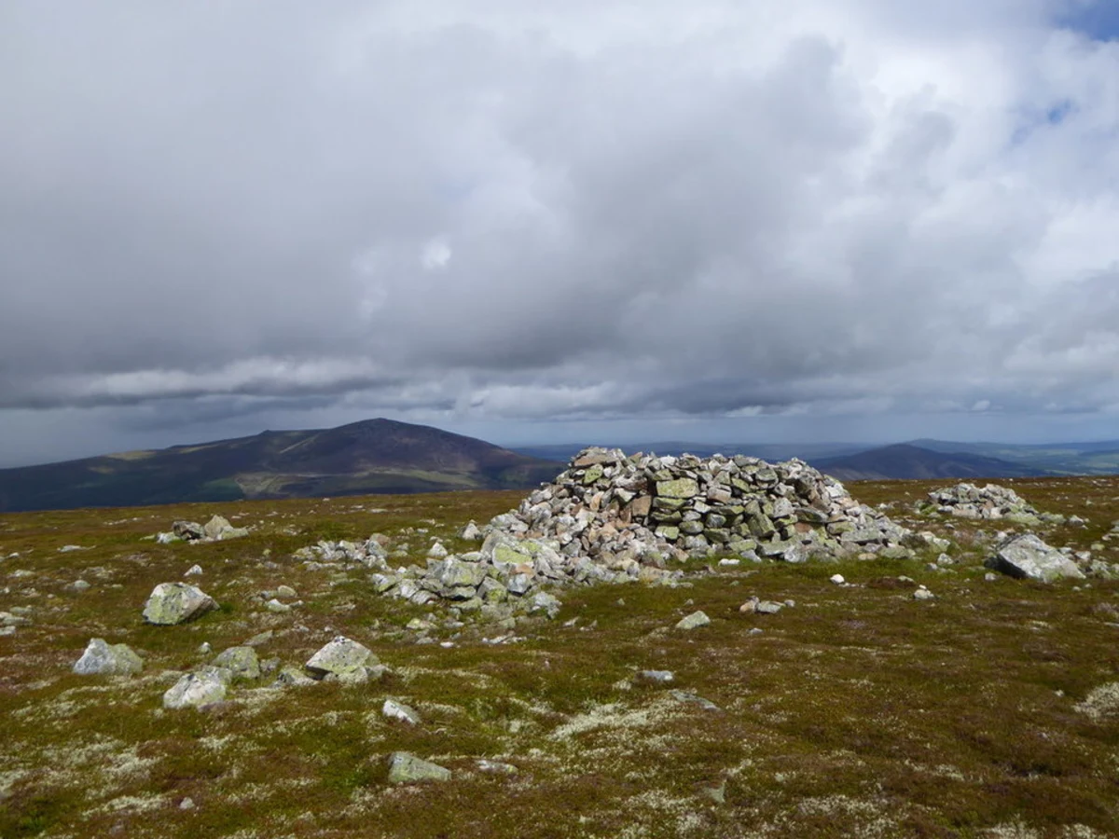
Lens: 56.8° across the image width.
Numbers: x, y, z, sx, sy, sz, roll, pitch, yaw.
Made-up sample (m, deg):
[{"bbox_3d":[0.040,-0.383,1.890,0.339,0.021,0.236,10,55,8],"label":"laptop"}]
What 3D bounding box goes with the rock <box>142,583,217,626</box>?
[{"bbox_3d":[-3.572,1.715,9.724,0.638,0.354,0.479,0,-1,-20],"label":"rock"}]

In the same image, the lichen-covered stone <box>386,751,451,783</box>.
[{"bbox_3d":[-0.669,1.637,4.902,0.288,0.115,0.187,0,-1,-8],"label":"lichen-covered stone"}]

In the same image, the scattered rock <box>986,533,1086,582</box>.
[{"bbox_3d":[5.407,1.573,11.750,1.080,0.500,0.820,0,-1,0],"label":"scattered rock"}]

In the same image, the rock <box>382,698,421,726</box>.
[{"bbox_3d":[-0.898,1.668,5.914,0.210,0.121,0.147,0,-1,-9],"label":"rock"}]

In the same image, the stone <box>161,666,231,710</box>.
[{"bbox_3d":[-2.199,1.628,6.280,0.400,0.220,0.340,0,-1,0],"label":"stone"}]

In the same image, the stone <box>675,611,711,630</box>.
[{"bbox_3d":[1.125,1.690,8.700,0.285,0.140,0.230,0,-1,0],"label":"stone"}]

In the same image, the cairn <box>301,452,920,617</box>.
[{"bbox_3d":[0.600,1.130,13.100,8.000,1.500,6.200,0,-1,0],"label":"cairn"}]

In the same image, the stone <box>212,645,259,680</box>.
[{"bbox_3d":[-2.249,1.682,7.181,0.308,0.211,0.231,0,-1,-17],"label":"stone"}]

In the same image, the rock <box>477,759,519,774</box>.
[{"bbox_3d":[-0.304,1.677,4.999,0.189,0.060,0.122,0,-1,-3],"label":"rock"}]

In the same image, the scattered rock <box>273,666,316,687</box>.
[{"bbox_3d":[-1.744,1.689,6.800,0.270,0.120,0.220,0,-1,0],"label":"scattered rock"}]

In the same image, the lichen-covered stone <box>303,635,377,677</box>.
[{"bbox_3d":[-1.527,1.654,7.253,0.496,0.254,0.372,0,-1,-12],"label":"lichen-covered stone"}]

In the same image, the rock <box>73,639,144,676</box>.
[{"bbox_3d":[-3.169,1.668,7.270,0.470,0.240,0.360,0,-1,0],"label":"rock"}]

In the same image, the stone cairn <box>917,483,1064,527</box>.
[{"bbox_3d":[9.238,1.770,22.206,2.853,0.757,2.140,0,-1,23],"label":"stone cairn"}]

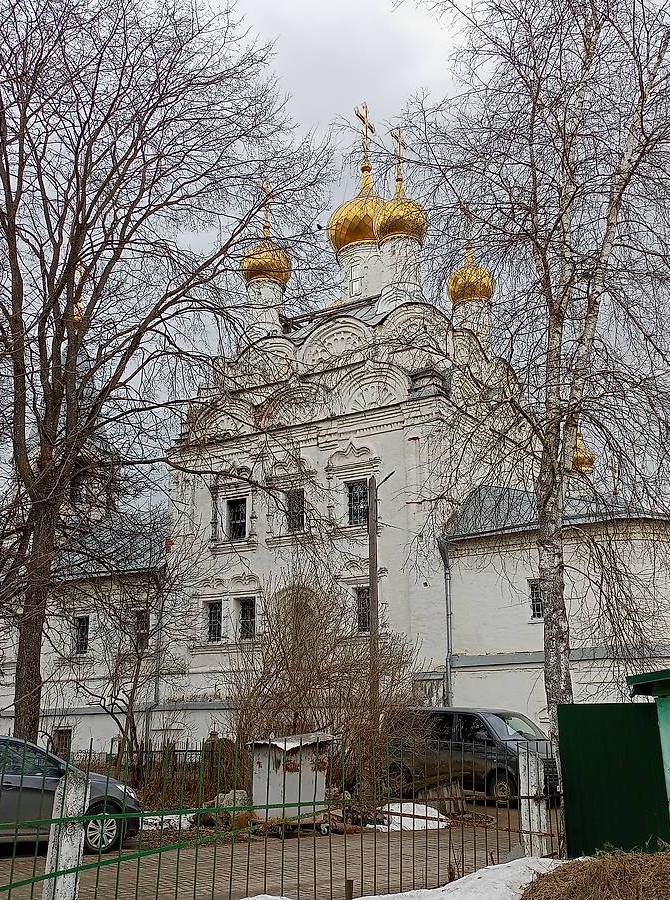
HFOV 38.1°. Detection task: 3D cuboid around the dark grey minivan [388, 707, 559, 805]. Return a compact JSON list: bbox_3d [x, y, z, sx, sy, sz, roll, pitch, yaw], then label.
[{"bbox_3d":[2.952,6.637,21.165,1.920,1.960,4.880,14,-22,-39],"label":"dark grey minivan"}]

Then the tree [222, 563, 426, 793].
[{"bbox_3d":[-0.174,4.605,19.436,3.900,4.400,3.600,0,-17,-1],"label":"tree"}]

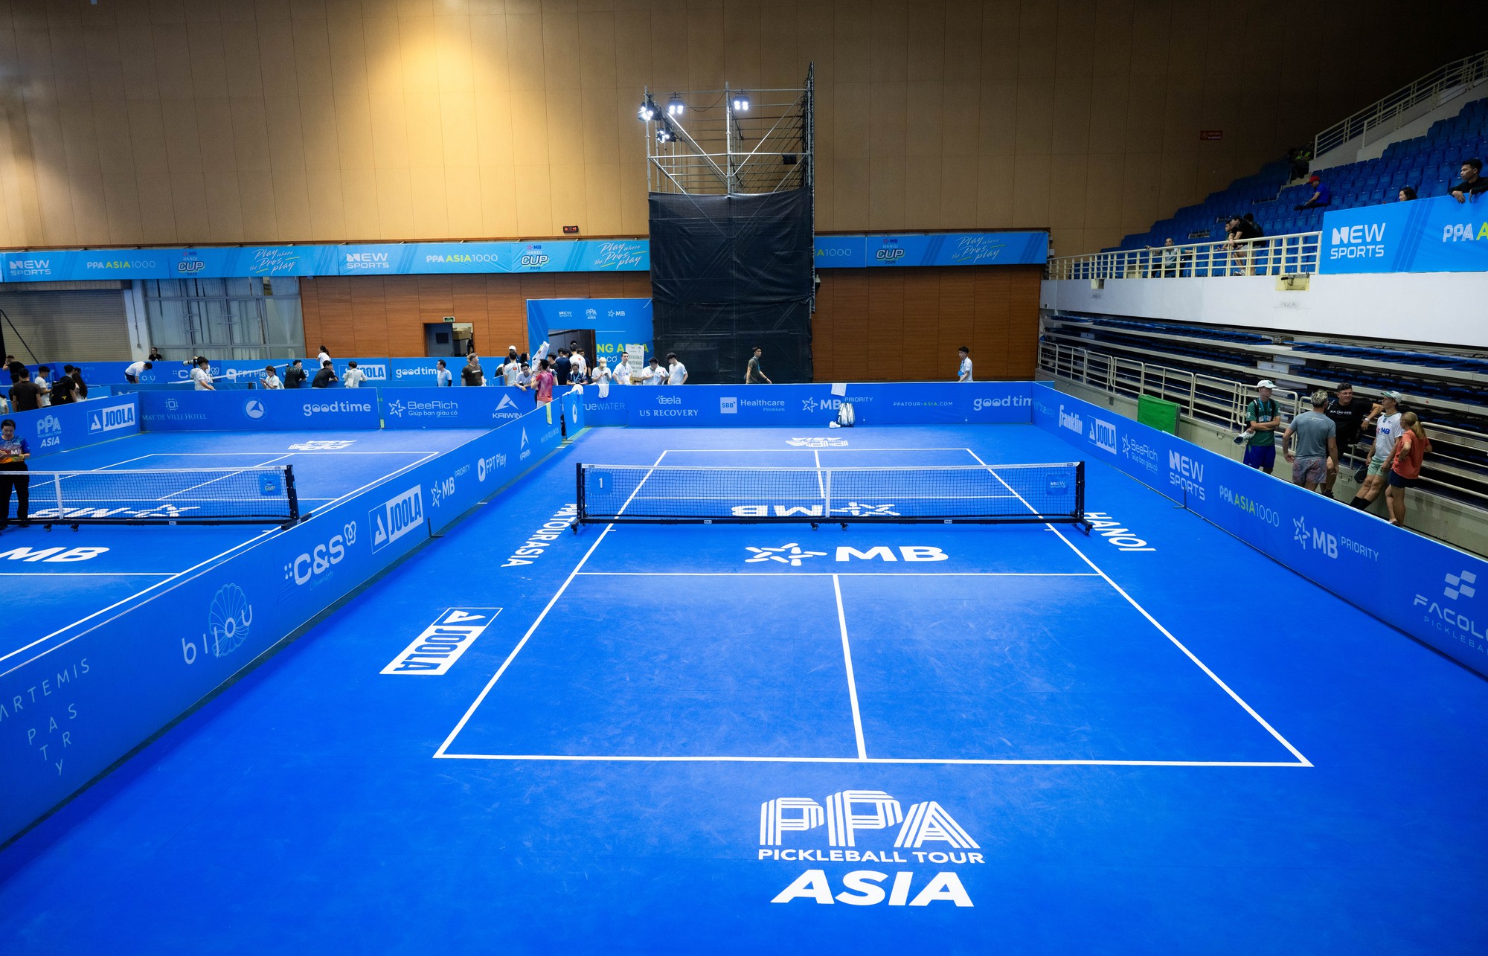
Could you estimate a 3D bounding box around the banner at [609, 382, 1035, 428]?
[{"bbox_3d":[1.846,-1.721,23.404,9.800,1.000,0.100,0,11,4],"label":"banner"}]

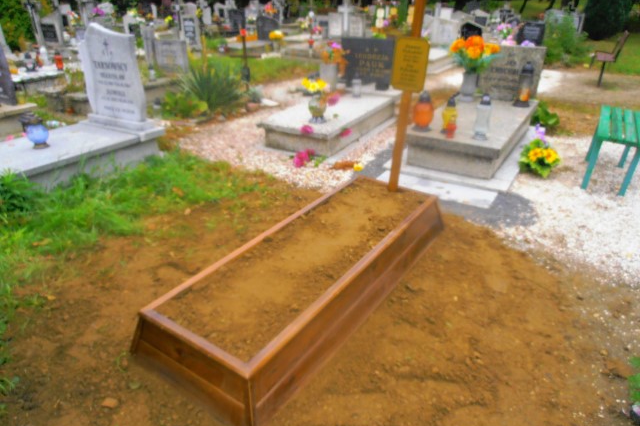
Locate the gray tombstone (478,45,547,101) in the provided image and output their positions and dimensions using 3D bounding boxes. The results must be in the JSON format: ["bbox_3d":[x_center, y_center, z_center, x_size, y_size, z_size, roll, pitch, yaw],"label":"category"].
[{"bbox_3d":[2.174,-1.559,4.955,0.607,0.577,0.111,16,31,29],"label":"gray tombstone"}]

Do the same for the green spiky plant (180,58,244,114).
[{"bbox_3d":[-1.454,-1.699,5.866,0.829,0.622,0.784,0,27,0],"label":"green spiky plant"}]

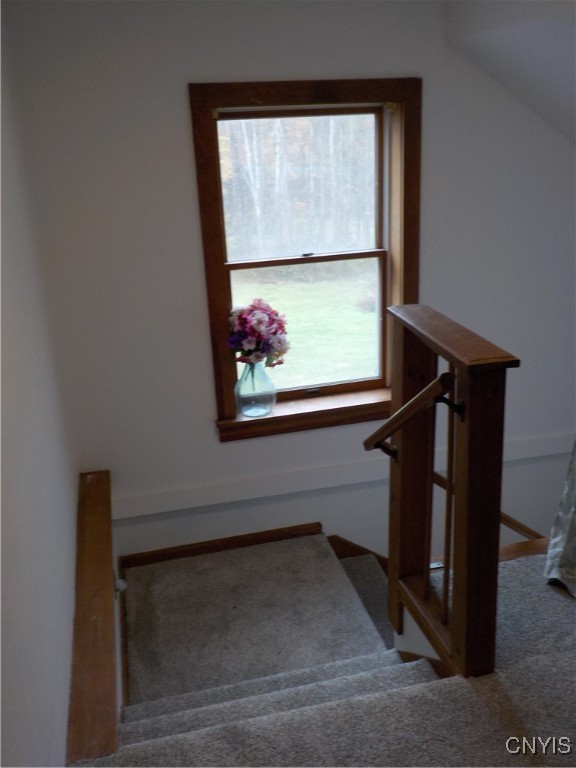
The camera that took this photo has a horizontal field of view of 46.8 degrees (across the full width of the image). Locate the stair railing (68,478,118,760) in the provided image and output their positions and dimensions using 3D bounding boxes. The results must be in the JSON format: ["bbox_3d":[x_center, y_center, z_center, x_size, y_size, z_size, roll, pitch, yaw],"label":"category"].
[{"bbox_3d":[-0.702,0.689,2.417,0.136,0.035,1.673,-7,19,-13],"label":"stair railing"}]

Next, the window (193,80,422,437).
[{"bbox_3d":[0.130,-0.550,3.175,1.058,1.633,0.100,-7,19,-13],"label":"window"}]

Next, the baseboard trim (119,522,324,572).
[{"bbox_3d":[-0.326,0.845,3.471,1.060,0.070,0.020,-7,19,-13],"label":"baseboard trim"}]

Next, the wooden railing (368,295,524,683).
[{"bbox_3d":[0.395,0.388,1.933,0.230,1.106,0.615,-7,19,-13],"label":"wooden railing"}]

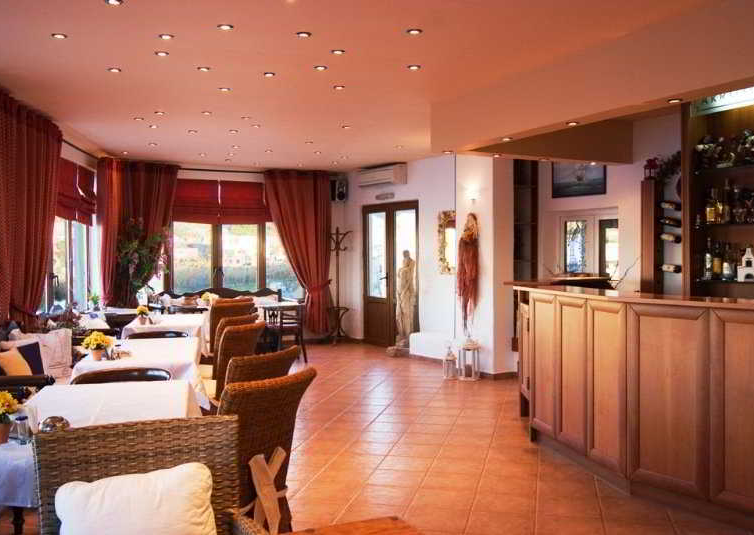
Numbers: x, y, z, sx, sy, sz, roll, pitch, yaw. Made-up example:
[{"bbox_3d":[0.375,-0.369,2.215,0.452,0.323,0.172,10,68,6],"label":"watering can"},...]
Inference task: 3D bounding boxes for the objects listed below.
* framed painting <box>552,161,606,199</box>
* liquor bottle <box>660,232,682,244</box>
[{"bbox_3d":[2.230,-1.048,8.125,0.030,0.520,0.790,0,1,-35],"label":"framed painting"},{"bbox_3d":[2.730,-0.280,6.850,0.077,0.077,0.300,0,11,-34],"label":"liquor bottle"}]

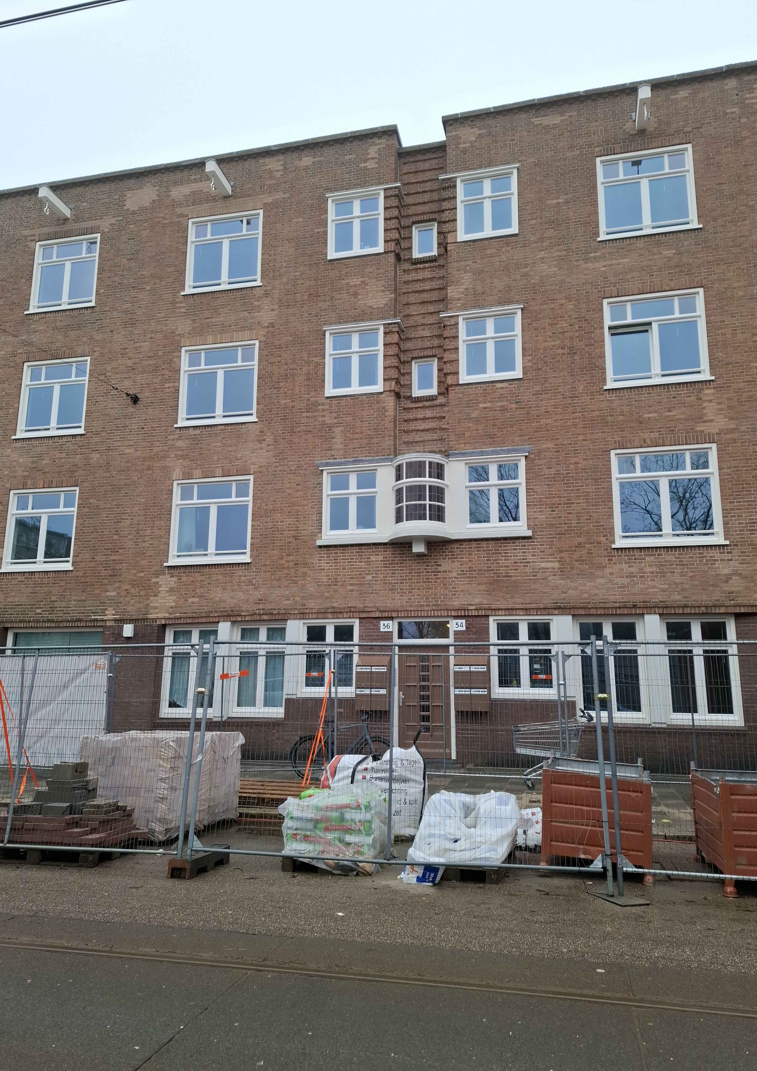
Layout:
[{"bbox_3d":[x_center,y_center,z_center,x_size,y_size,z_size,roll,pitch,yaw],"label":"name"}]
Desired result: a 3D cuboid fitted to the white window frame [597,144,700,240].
[{"bbox_3d":[5.142,-6.569,13.689,1.790,1.810,0.150,-2,-11,14],"label":"white window frame"}]

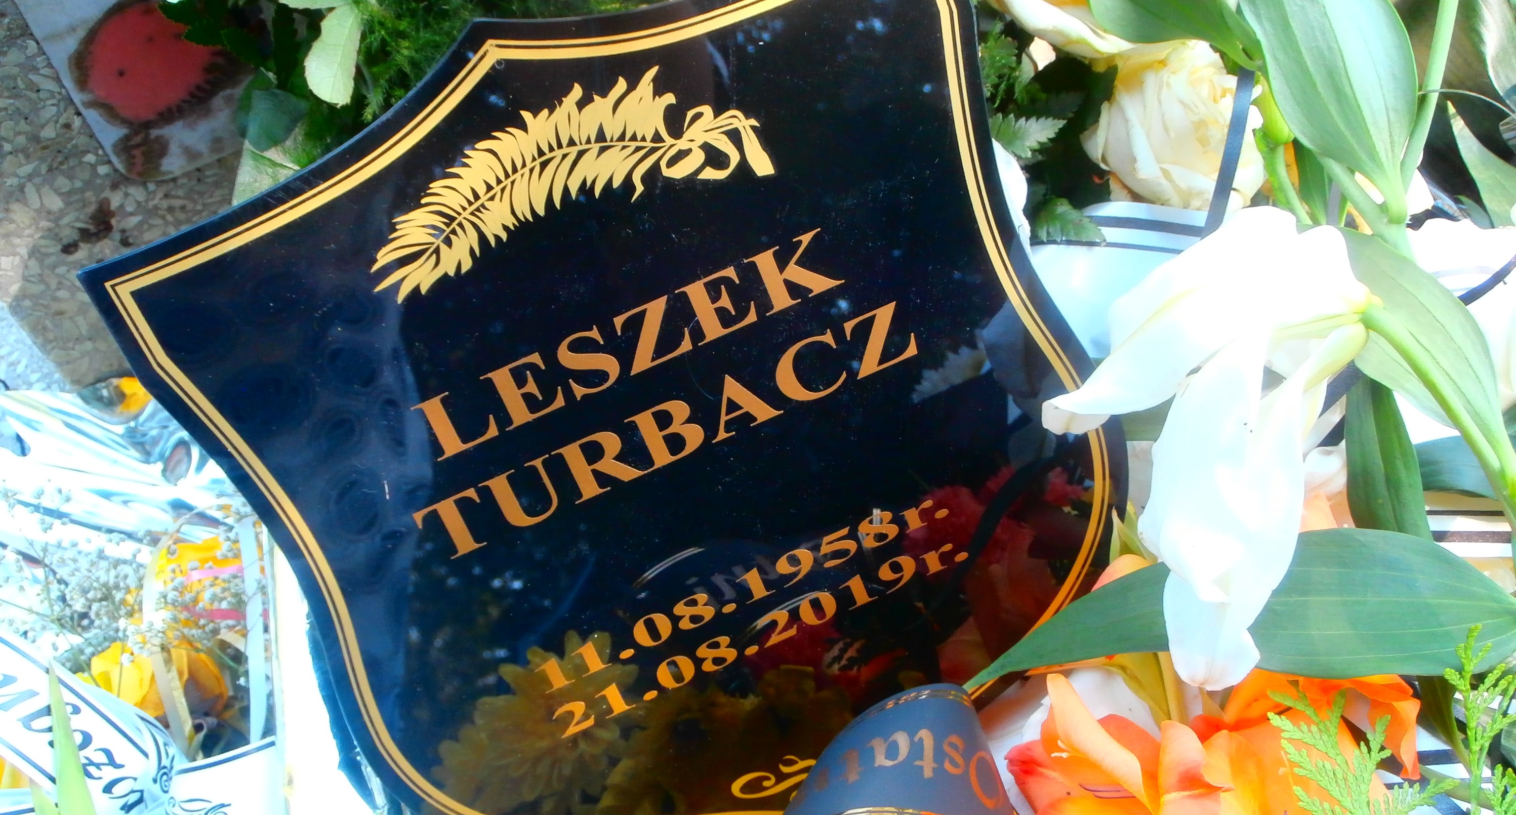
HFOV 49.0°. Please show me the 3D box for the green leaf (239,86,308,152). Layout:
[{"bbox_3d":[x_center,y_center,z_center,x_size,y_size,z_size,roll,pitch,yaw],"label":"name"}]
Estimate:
[{"bbox_3d":[-0.195,-0.116,0.670,0.024,0.008,0.027,19,90,7],"label":"green leaf"}]

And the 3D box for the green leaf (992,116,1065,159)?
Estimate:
[{"bbox_3d":[0.104,-0.104,0.640,0.030,0.007,0.016,-13,74,-11],"label":"green leaf"}]

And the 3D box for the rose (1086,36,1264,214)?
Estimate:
[{"bbox_3d":[0.160,-0.108,0.640,0.066,0.058,0.061,-18,83,-27],"label":"rose"}]

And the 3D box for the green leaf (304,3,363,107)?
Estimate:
[{"bbox_3d":[-0.156,-0.129,0.610,0.019,0.039,0.008,8,11,-10],"label":"green leaf"}]

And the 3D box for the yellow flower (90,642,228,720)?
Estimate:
[{"bbox_3d":[-0.252,0.116,0.700,0.055,0.050,0.040,-11,68,-11],"label":"yellow flower"}]

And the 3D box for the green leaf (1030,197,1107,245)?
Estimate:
[{"bbox_3d":[0.117,-0.071,0.630,0.029,0.008,0.016,23,70,6],"label":"green leaf"}]

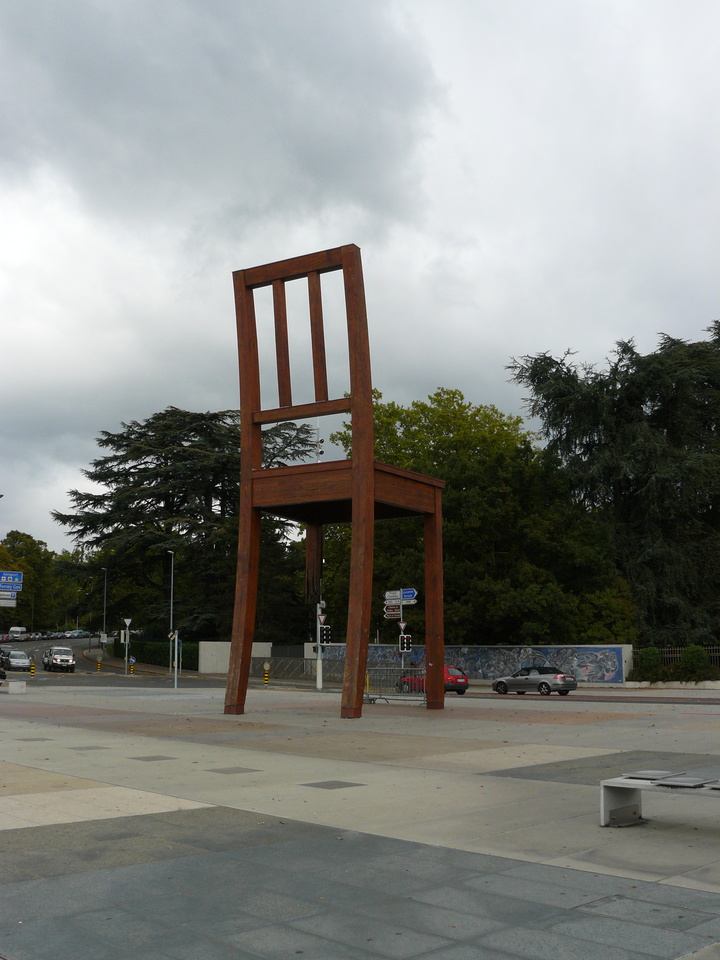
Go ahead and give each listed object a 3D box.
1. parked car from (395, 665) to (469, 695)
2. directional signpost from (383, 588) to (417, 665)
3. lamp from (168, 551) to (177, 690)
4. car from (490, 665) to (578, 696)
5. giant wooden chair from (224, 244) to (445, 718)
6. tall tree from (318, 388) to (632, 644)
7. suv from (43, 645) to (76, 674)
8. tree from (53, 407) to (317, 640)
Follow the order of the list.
[{"bbox_3d":[3.902,10.827,54.000,1.680,1.420,3.800,8,-12,-43],"label":"parked car"},{"bbox_3d":[2.278,8.848,56.000,1.800,5.500,0.300,1,-9,-8],"label":"directional signpost"},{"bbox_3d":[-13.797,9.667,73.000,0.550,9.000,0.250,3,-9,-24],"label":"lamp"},{"bbox_3d":[9.276,10.707,53.300,1.770,1.430,4.620,8,-12,-43],"label":"car"},{"bbox_3d":[-0.598,0.268,28.013,3.990,12.000,5.100,-6,-10,30],"label":"giant wooden chair"},{"bbox_3d":[7.827,4.489,77.000,23.500,21.500,20.000,0,-9,0],"label":"tall tree"},{"bbox_3d":[-23.506,14.053,78.000,1.780,1.950,4.900,4,-10,-27],"label":"suv"},{"bbox_3d":[-14.164,5.844,92.000,24.500,24.000,23.000,0,-9,0],"label":"tree"}]

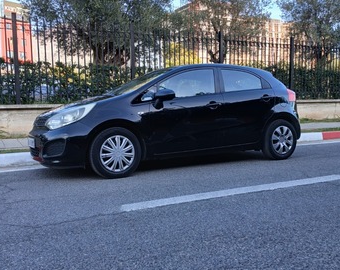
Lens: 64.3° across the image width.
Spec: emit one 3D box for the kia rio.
[{"bbox_3d":[0.105,-0.328,4.297,4.045,1.455,1.740,-3,5,-24],"label":"kia rio"}]

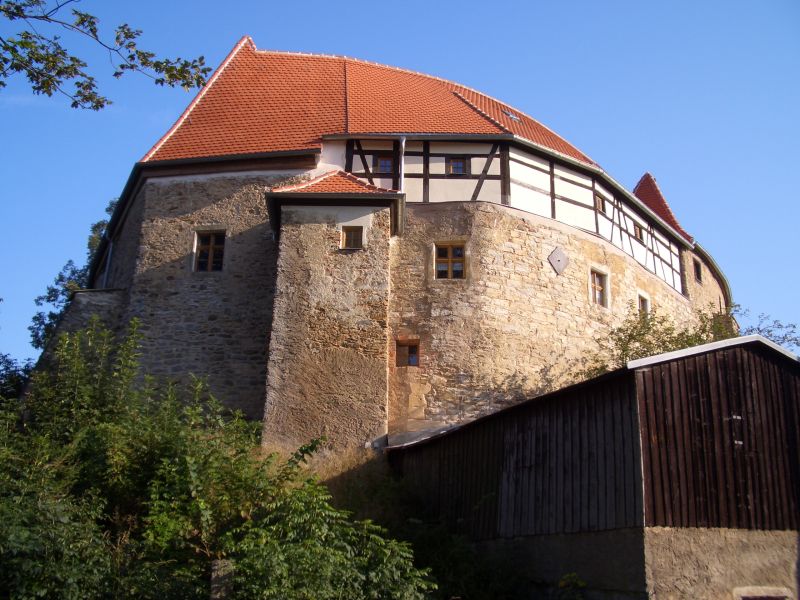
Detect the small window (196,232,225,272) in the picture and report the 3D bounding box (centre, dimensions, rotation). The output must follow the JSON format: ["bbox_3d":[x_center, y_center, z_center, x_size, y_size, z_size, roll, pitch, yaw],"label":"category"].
[{"bbox_3d":[-5.683,-1.455,24.168,0.900,1.320,0.200,-2,-16,10],"label":"small window"}]

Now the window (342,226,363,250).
[{"bbox_3d":[-1.270,-1.621,21.318,0.570,0.670,0.180,1,-16,0],"label":"window"}]

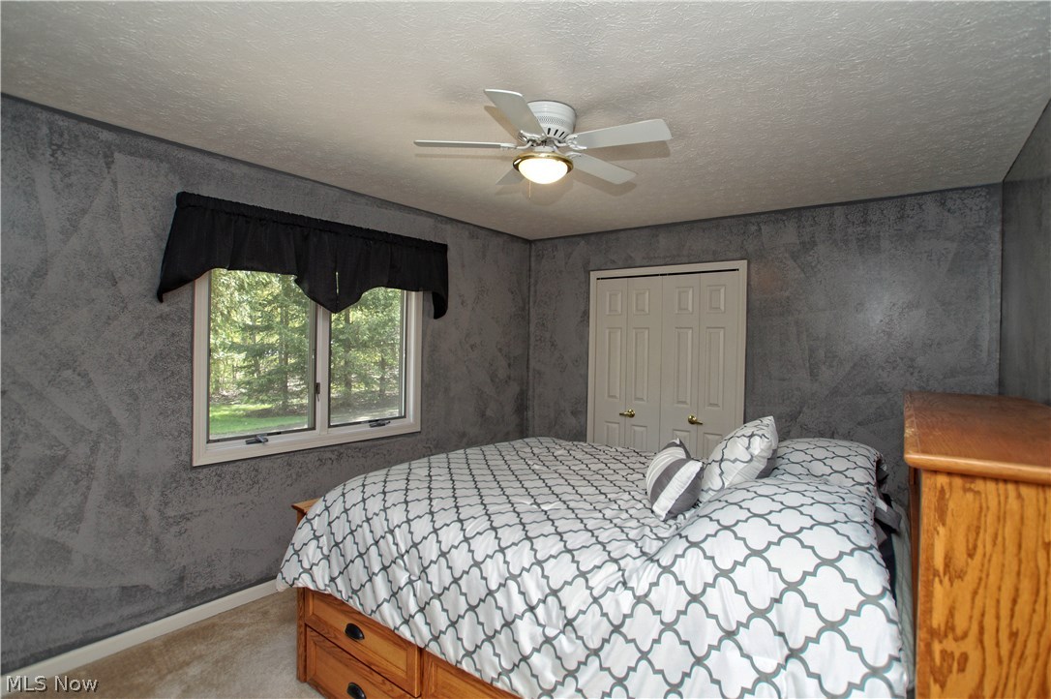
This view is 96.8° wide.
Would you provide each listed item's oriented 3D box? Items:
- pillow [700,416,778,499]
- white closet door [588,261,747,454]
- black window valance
[{"bbox_3d":[1.029,0.511,2.210,0.160,0.400,0.400,41,25,16],"label":"pillow"},{"bbox_3d":[1.068,0.397,3.705,1.220,2.100,0.070,1,1,31],"label":"white closet door"},{"bbox_3d":[-1.167,-0.482,2.861,0.120,0.540,1.690,1,1,42],"label":"black window valance"}]

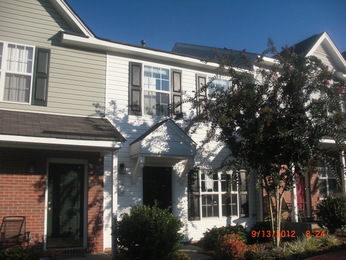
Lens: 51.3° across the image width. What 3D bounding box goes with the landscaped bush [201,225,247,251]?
[{"bbox_3d":[1.450,3.006,10.042,1.120,0.580,0.980,4,-10,-30],"label":"landscaped bush"}]

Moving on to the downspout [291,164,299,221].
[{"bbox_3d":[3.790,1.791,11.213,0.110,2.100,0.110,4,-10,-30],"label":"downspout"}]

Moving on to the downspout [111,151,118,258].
[{"bbox_3d":[-1.329,1.703,8.320,0.110,2.400,0.110,4,-10,-30],"label":"downspout"}]

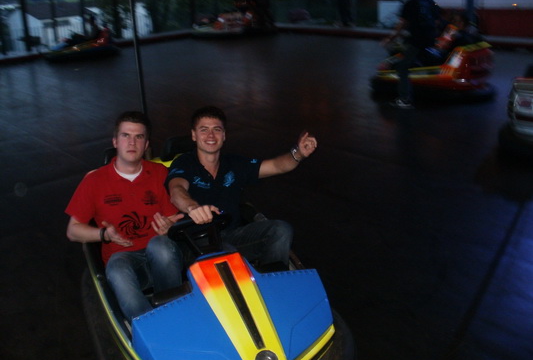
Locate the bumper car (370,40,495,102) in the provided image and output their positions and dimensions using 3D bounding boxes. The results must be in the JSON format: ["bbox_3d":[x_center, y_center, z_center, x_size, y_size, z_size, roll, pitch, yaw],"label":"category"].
[{"bbox_3d":[2.690,-1.775,9.000,1.870,0.900,1.100,14,24,37],"label":"bumper car"}]

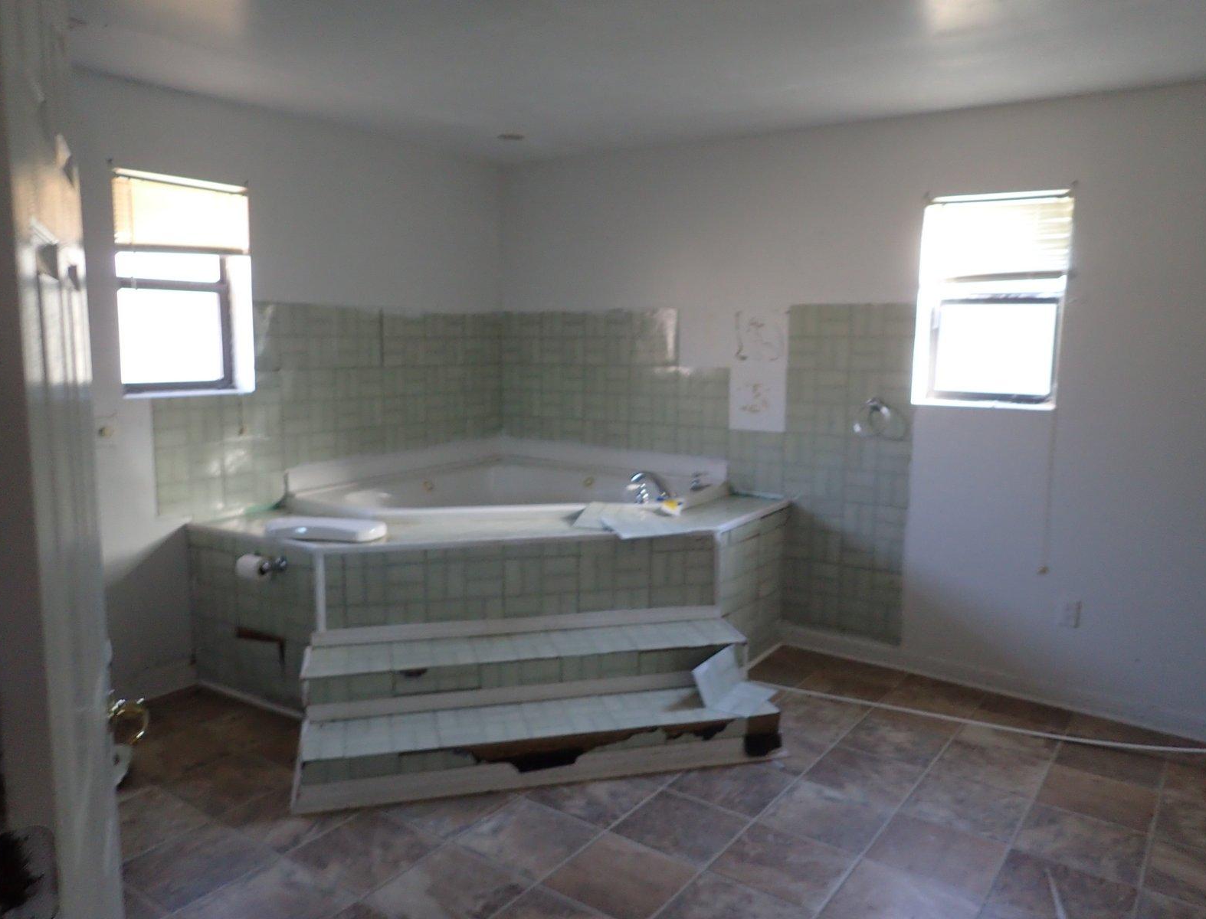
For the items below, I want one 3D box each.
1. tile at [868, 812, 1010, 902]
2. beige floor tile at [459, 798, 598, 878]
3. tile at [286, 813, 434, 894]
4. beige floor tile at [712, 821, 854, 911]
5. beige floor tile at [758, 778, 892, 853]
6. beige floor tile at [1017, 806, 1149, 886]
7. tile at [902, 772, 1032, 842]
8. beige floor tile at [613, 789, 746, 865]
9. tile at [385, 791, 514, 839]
[{"bbox_3d":[0.955,1.137,2.555,0.315,0.010,0.315,7,10,36],"label":"tile"},{"bbox_3d":[-0.220,1.138,2.648,0.328,0.010,0.328,7,10,35],"label":"beige floor tile"},{"bbox_3d":[-0.670,1.120,2.548,0.315,0.010,0.315,7,10,36],"label":"tile"},{"bbox_3d":[0.500,1.142,2.488,0.315,0.010,0.315,7,10,36],"label":"beige floor tile"},{"bbox_3d":[0.713,1.131,2.802,0.328,0.010,0.328,7,10,35],"label":"beige floor tile"},{"bbox_3d":[1.410,1.133,2.621,0.315,0.010,0.315,7,10,36],"label":"beige floor tile"},{"bbox_3d":[1.179,1.128,2.879,0.328,0.010,0.328,7,10,35],"label":"tile"},{"bbox_3d":[0.240,1.111,2.680,0.315,0.010,0.315,7,10,36],"label":"beige floor tile"},{"bbox_3d":[-0.491,1.106,2.841,0.328,0.010,0.328,7,10,35],"label":"tile"}]

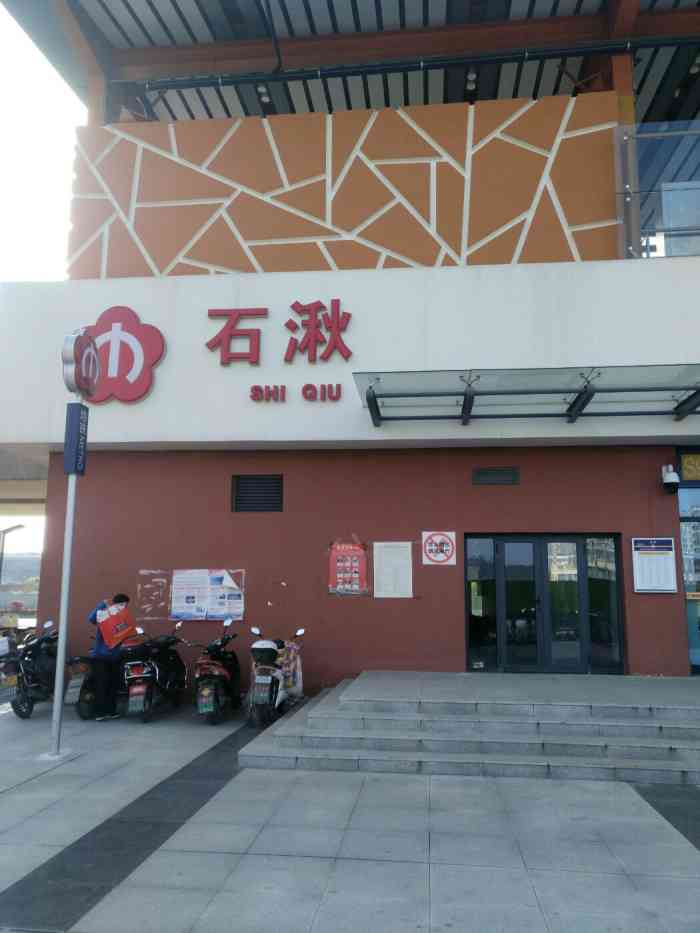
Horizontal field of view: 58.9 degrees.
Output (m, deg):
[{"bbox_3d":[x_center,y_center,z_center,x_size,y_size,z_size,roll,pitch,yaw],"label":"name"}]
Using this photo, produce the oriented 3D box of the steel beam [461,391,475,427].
[{"bbox_3d":[1.719,-0.875,9.015,0.130,0.170,1.250,-1,-15,7],"label":"steel beam"}]

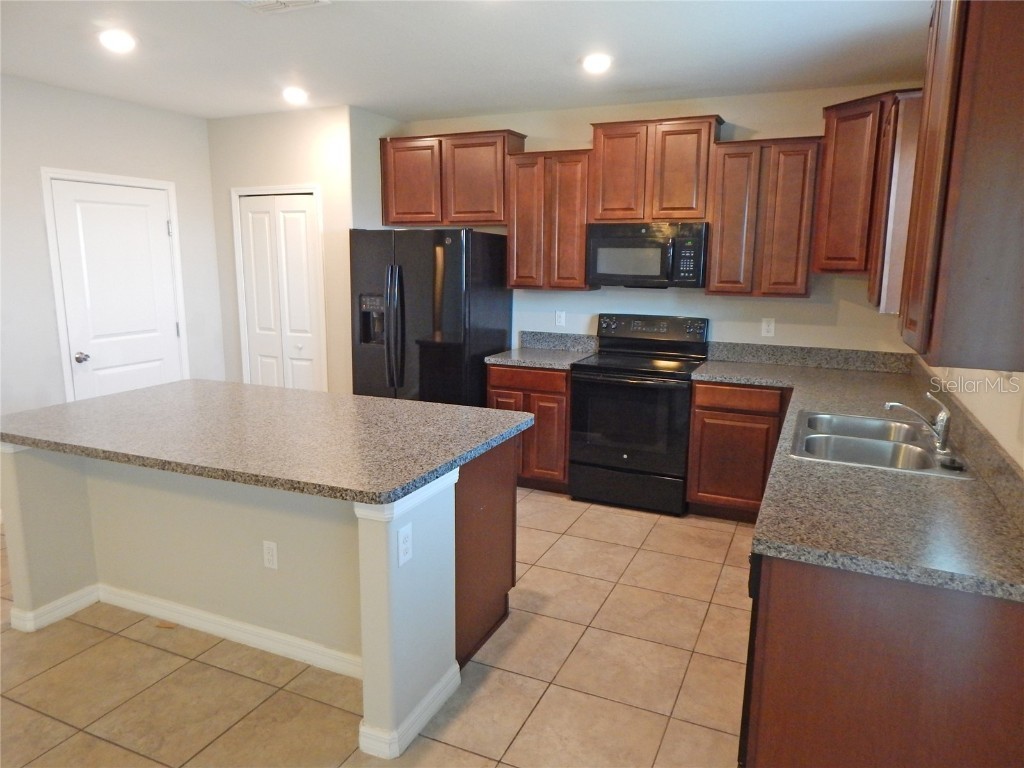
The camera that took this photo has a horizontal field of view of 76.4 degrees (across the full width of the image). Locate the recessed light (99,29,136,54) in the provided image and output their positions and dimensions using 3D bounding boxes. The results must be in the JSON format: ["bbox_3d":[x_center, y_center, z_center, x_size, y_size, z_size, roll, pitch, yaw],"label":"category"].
[{"bbox_3d":[-2.019,-1.755,3.334,0.170,0.030,0.170,6,11,24],"label":"recessed light"}]

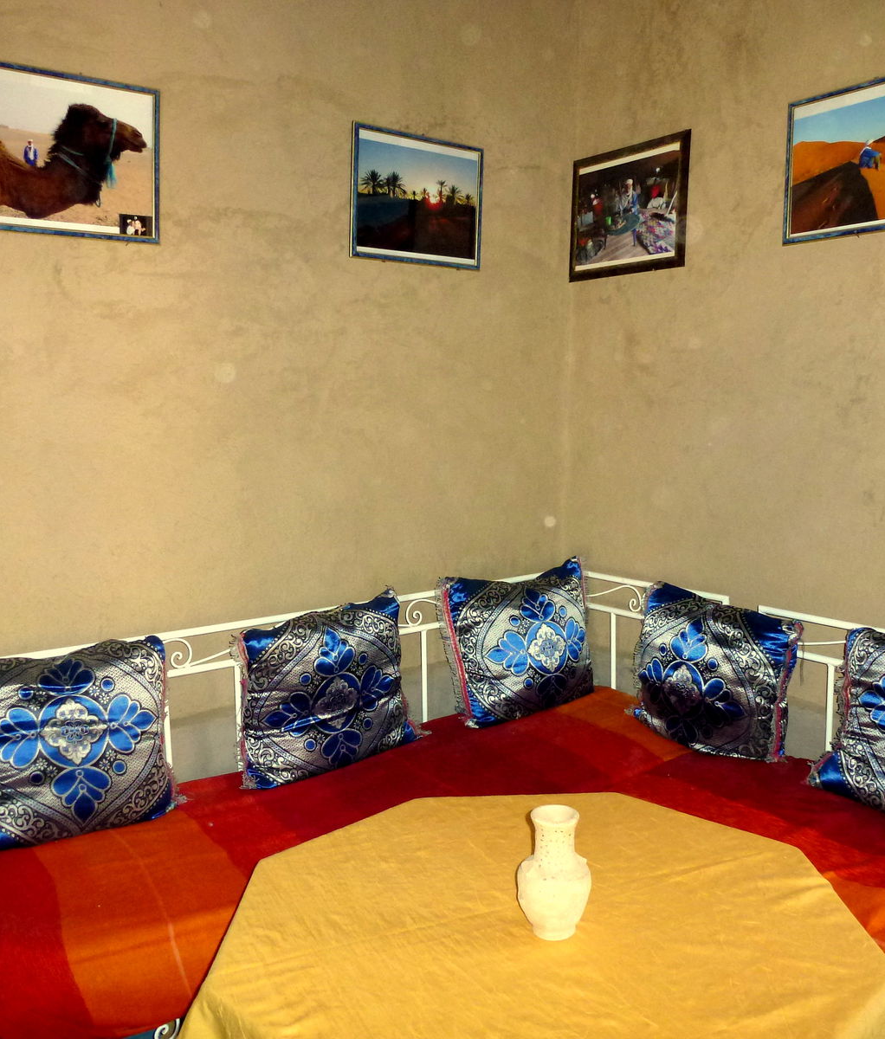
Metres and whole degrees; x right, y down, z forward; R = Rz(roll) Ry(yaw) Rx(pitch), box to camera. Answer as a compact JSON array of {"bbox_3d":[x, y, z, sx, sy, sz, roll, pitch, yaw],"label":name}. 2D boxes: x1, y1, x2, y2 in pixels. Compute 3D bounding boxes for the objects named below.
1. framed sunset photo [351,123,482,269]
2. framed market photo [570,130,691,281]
[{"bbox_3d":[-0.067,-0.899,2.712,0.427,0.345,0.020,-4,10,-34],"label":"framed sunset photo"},{"bbox_3d":[0.549,-0.906,2.828,0.020,0.368,0.447,-3,7,-38],"label":"framed market photo"}]

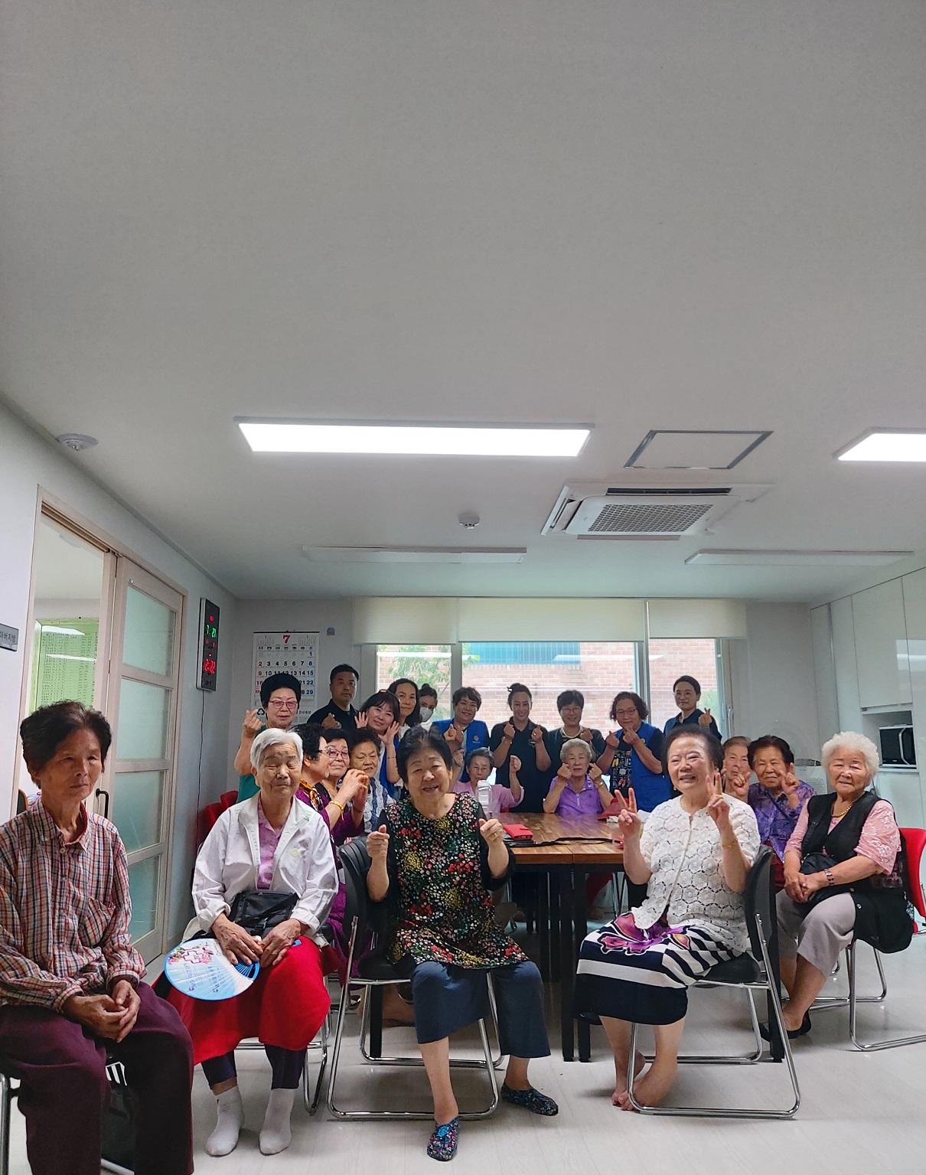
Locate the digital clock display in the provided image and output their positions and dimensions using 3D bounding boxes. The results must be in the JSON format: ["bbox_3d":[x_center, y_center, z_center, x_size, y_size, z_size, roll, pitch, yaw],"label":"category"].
[{"bbox_3d":[-1.698,0.400,5.966,0.045,0.585,0.420,0,-10,-3],"label":"digital clock display"}]

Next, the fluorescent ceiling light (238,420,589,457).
[{"bbox_3d":[-0.174,-0.571,3.363,1.295,0.030,0.320,0,-10,-3],"label":"fluorescent ceiling light"}]

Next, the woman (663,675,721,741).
[{"bbox_3d":[1.595,1.442,6.171,0.450,1.650,0.320,-2,-11,9],"label":"woman"}]

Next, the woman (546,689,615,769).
[{"bbox_3d":[0.840,1.506,6.283,0.460,1.565,0.330,-1,-10,3],"label":"woman"}]

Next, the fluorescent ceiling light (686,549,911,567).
[{"bbox_3d":[2.026,-0.167,5.392,1.285,0.025,0.315,1,-11,-3],"label":"fluorescent ceiling light"}]

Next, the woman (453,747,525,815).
[{"bbox_3d":[0.194,1.645,5.898,0.500,1.155,0.680,0,-10,-3],"label":"woman"}]

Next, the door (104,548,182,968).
[{"bbox_3d":[-1.682,0.953,4.661,0.038,2.045,1.120,1,-11,-3],"label":"door"}]

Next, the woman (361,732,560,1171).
[{"bbox_3d":[-0.017,1.052,2.888,0.600,1.200,0.680,3,-11,-13],"label":"woman"}]

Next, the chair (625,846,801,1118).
[{"bbox_3d":[0.803,1.314,3.107,0.530,0.790,0.510,-1,-10,4],"label":"chair"}]

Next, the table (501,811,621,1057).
[{"bbox_3d":[0.444,1.599,4.502,1.541,0.738,2.329,0,-10,1],"label":"table"}]

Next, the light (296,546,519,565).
[{"bbox_3d":[-0.283,-0.190,5.286,1.288,0.025,0.315,1,-11,-3],"label":"light"}]

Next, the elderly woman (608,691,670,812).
[{"bbox_3d":[1.213,1.475,6.024,0.480,1.530,0.360,-1,-11,5],"label":"elderly woman"}]

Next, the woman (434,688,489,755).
[{"bbox_3d":[-0.004,1.465,6.091,0.450,1.570,0.330,0,-11,0],"label":"woman"}]

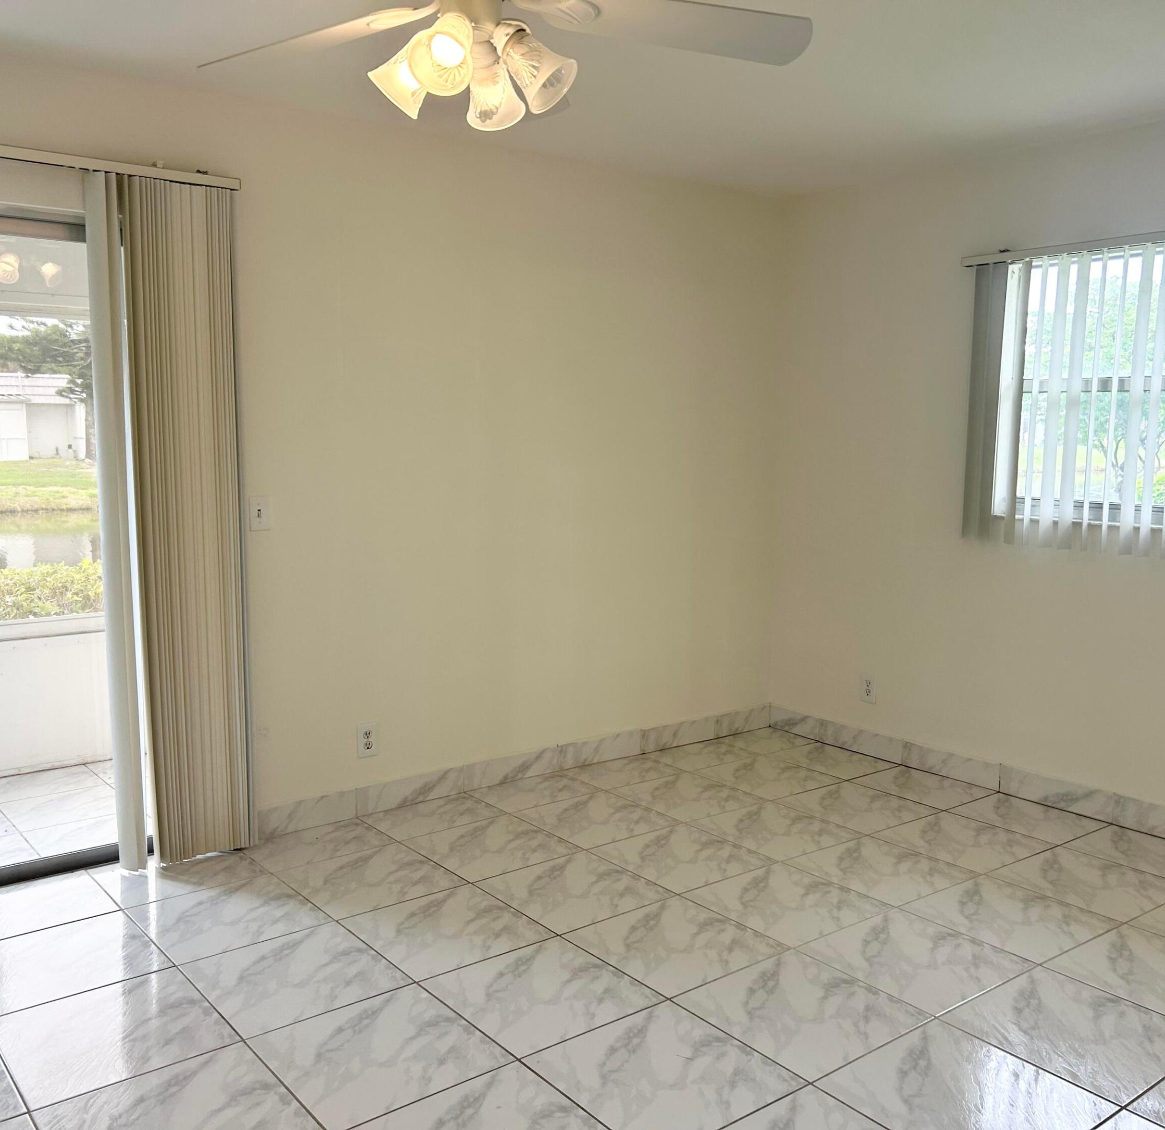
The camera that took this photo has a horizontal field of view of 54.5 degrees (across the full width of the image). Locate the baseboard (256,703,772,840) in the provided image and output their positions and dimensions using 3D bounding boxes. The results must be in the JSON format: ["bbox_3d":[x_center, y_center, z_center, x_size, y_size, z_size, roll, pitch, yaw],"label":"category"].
[{"bbox_3d":[-0.112,0.801,4.634,2.564,0.111,0.016,-4,8,-38],"label":"baseboard"}]

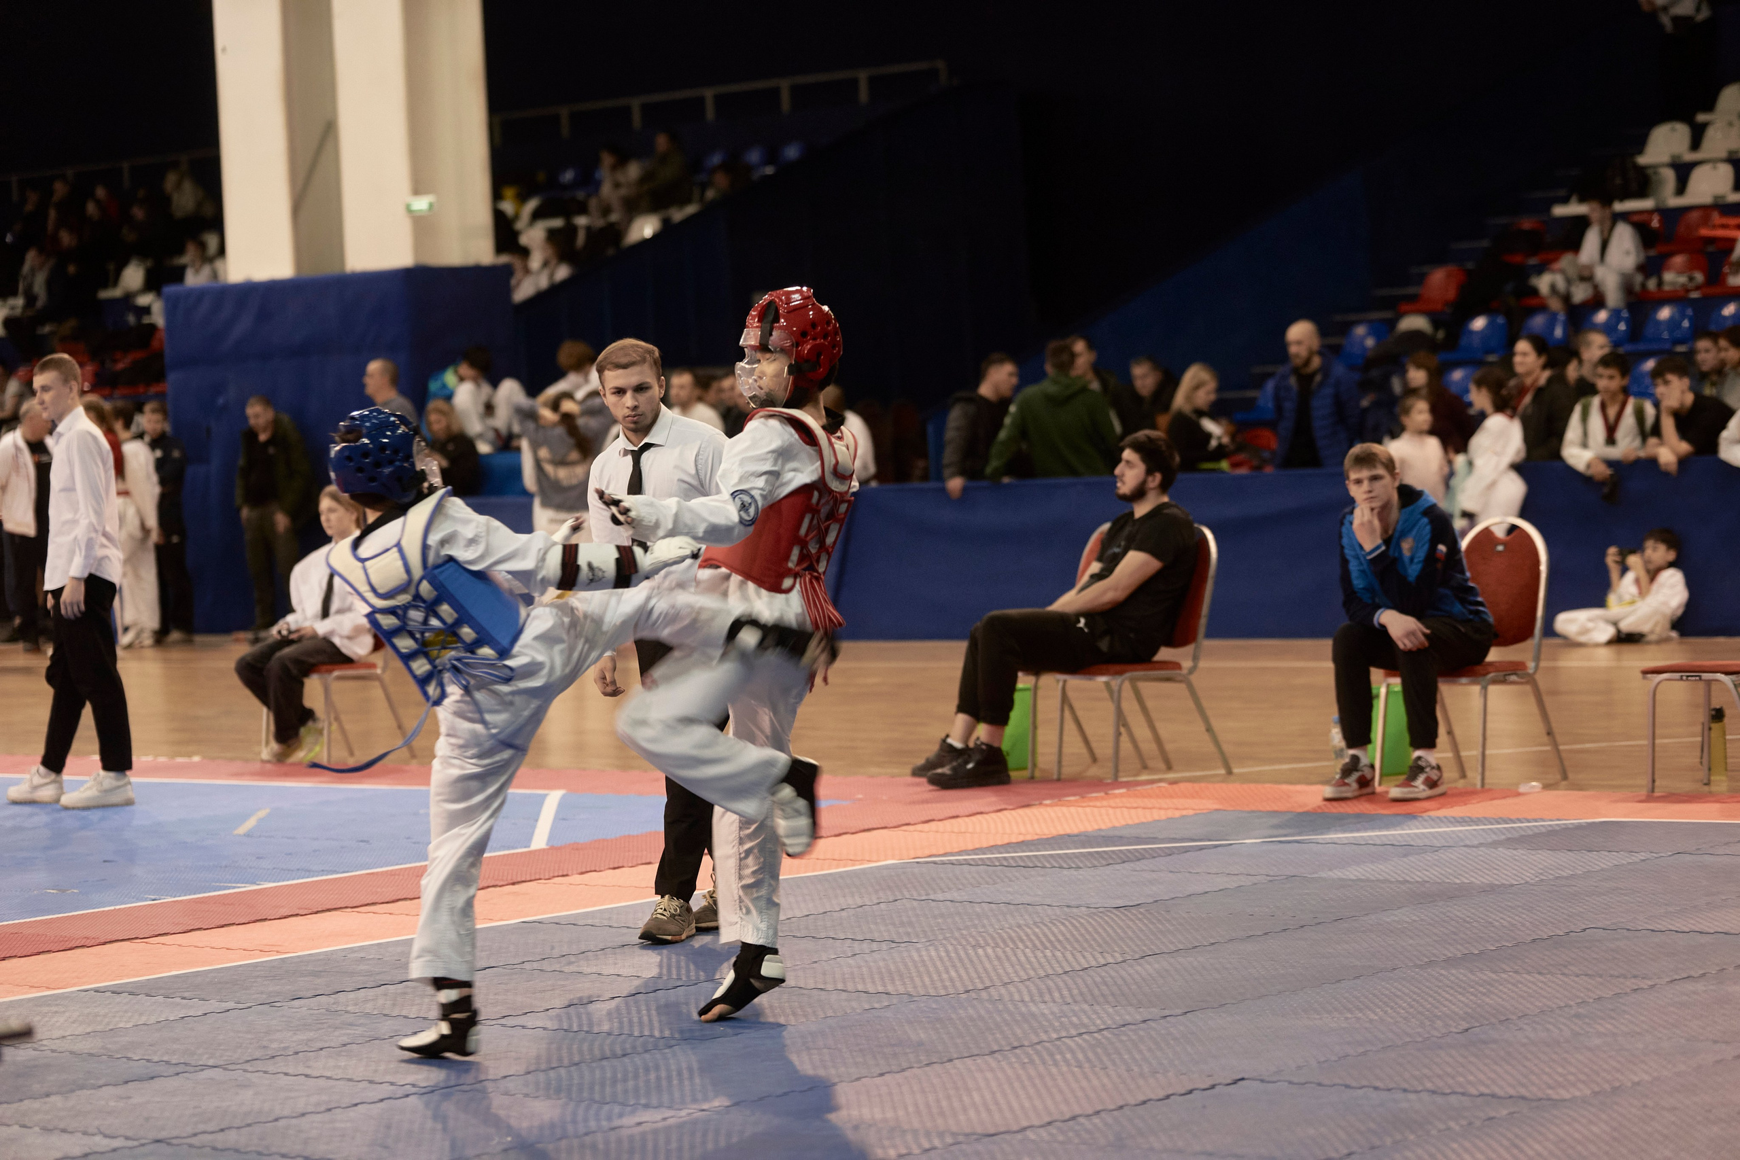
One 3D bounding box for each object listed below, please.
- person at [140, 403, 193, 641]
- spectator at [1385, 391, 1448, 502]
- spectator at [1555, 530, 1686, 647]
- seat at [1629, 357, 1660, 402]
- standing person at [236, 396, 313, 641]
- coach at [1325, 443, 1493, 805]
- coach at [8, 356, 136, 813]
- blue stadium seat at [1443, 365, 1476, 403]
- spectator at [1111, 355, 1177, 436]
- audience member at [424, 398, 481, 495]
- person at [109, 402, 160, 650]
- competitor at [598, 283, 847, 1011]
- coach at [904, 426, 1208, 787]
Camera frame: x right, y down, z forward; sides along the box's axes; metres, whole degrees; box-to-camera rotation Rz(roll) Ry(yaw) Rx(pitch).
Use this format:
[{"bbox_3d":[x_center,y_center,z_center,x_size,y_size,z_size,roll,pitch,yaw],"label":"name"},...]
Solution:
[{"bbox_3d":[-5.109,-0.421,35.100,0.450,1.730,0.330,-2,2,25],"label":"person"},{"bbox_3d":[3.084,-0.402,27.025,0.400,1.300,0.320,-4,3,-30],"label":"spectator"},{"bbox_3d":[4.032,0.047,25.900,0.600,0.630,0.520,-5,3,-37],"label":"spectator"},{"bbox_3d":[4.782,-1.212,29.749,0.420,0.330,0.390,-1,3,43],"label":"seat"},{"bbox_3d":[-4.233,-0.443,34.321,0.540,1.730,0.380,-2,2,25],"label":"standing person"},{"bbox_3d":[1.962,0.150,17.500,0.500,1.260,0.730,-1,3,38],"label":"coach"},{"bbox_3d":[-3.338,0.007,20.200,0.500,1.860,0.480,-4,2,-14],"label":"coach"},{"bbox_3d":[3.762,-1.200,30.710,0.420,0.330,0.390,-1,3,43],"label":"blue stadium seat"},{"bbox_3d":[1.662,-0.614,29.329,0.520,1.500,0.450,-2,2,21],"label":"spectator"},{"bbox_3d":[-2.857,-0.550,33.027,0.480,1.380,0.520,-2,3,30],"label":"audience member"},{"bbox_3d":[-5.239,-0.387,34.400,0.370,1.730,0.460,-3,2,0],"label":"person"},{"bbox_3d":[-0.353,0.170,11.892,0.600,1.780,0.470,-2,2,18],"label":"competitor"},{"bbox_3d":[0.729,0.111,18.850,1.000,1.340,0.520,-4,3,-29],"label":"coach"}]

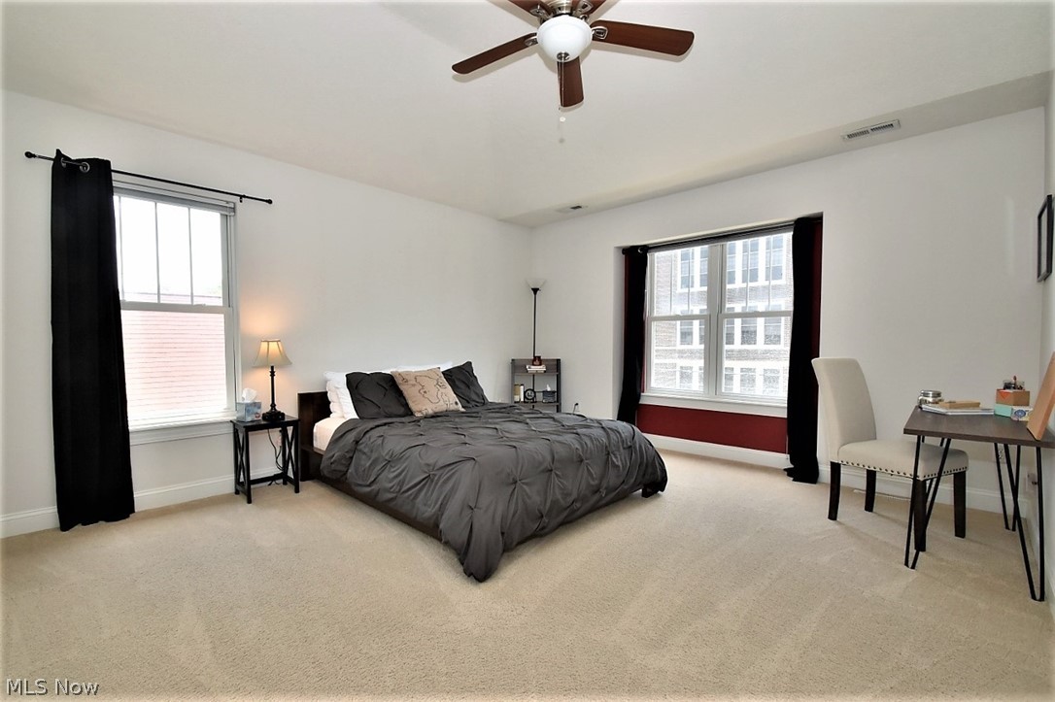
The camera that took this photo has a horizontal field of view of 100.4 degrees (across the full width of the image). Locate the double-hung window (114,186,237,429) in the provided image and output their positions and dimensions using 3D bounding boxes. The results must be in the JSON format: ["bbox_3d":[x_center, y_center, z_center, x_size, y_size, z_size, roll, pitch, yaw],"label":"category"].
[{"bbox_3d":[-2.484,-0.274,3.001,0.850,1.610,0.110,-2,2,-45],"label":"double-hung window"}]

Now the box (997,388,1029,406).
[{"bbox_3d":[2.677,0.262,2.430,0.095,0.079,0.095,0,1,3],"label":"box"}]

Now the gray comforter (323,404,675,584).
[{"bbox_3d":[-0.287,0.775,3.264,1.940,0.520,1.700,1,2,43],"label":"gray comforter"}]

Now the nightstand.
[{"bbox_3d":[-1.950,0.793,3.288,0.362,0.540,0.362,1,2,43],"label":"nightstand"}]

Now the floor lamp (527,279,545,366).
[{"bbox_3d":[0.100,0.052,5.466,0.247,1.898,0.247,0,1,0],"label":"floor lamp"}]

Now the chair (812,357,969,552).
[{"bbox_3d":[2.113,0.549,2.615,0.470,0.990,0.615,-1,2,-27],"label":"chair"}]

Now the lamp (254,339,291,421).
[{"bbox_3d":[-1.940,0.217,3.356,0.296,0.605,0.296,1,2,43],"label":"lamp"}]

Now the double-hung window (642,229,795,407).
[{"bbox_3d":[1.772,-0.314,4.154,1.414,1.516,0.103,1,2,43],"label":"double-hung window"}]

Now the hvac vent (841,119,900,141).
[{"bbox_3d":[2.327,-1.489,2.975,0.308,0.023,0.137,1,2,43],"label":"hvac vent"}]

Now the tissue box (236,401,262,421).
[{"bbox_3d":[-2.098,0.453,3.309,0.114,0.139,0.114,1,2,31],"label":"tissue box"}]

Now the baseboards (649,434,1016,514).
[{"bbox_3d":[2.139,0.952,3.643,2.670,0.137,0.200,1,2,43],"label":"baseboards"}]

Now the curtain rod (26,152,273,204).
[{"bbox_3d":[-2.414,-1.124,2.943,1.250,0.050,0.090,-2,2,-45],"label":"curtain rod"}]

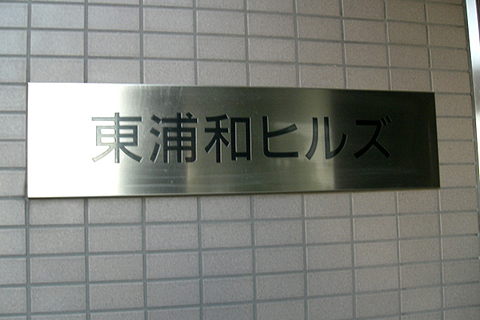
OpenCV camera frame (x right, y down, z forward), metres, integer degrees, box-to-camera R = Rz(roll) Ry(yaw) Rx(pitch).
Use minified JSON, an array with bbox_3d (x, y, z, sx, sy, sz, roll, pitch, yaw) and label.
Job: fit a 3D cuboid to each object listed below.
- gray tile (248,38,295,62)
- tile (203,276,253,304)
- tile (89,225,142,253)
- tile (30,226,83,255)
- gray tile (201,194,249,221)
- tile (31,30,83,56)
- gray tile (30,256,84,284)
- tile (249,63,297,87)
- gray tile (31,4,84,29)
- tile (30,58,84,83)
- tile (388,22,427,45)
[{"bbox_3d":[0.062,-0.213,1.027,0.095,0.045,0.008,0,-5,-13],"label":"gray tile"},{"bbox_3d":[-0.024,0.236,0.966,0.095,0.045,0.010,-1,-5,-14],"label":"tile"},{"bbox_3d":[-0.220,0.139,0.929,0.095,0.045,0.008,0,-5,-13],"label":"tile"},{"bbox_3d":[-0.315,0.138,0.904,0.095,0.045,0.009,-1,-5,-13],"label":"tile"},{"bbox_3d":[-0.027,0.088,0.975,0.095,0.045,0.009,-1,-5,-13],"label":"gray tile"},{"bbox_3d":[-0.323,-0.205,0.932,0.095,0.045,0.009,-1,-5,-13],"label":"tile"},{"bbox_3d":[-0.312,0.187,0.900,0.095,0.045,0.009,-1,-5,-13],"label":"gray tile"},{"bbox_3d":[0.064,-0.163,1.023,0.095,0.045,0.008,0,-5,-13],"label":"tile"},{"bbox_3d":[-0.323,-0.255,0.936,0.095,0.045,0.009,-1,-5,-13],"label":"gray tile"},{"bbox_3d":[-0.322,-0.158,0.927,0.095,0.045,0.008,0,-5,-13],"label":"tile"},{"bbox_3d":[0.350,-0.262,1.097,0.095,0.045,0.008,0,-5,-13],"label":"tile"}]

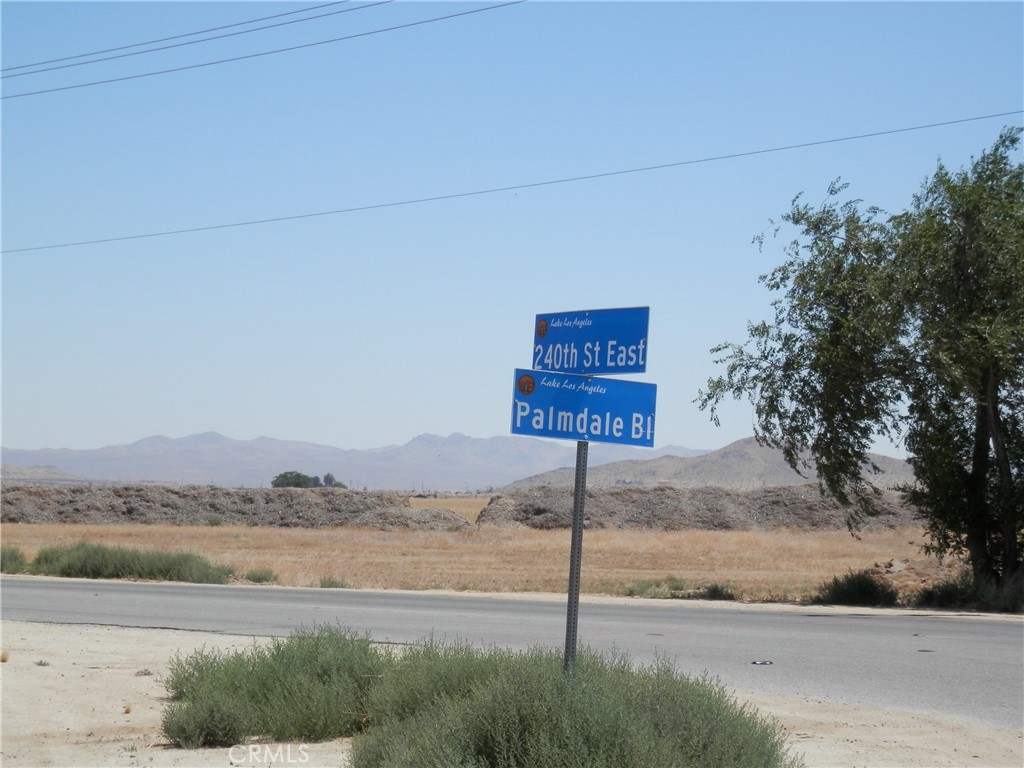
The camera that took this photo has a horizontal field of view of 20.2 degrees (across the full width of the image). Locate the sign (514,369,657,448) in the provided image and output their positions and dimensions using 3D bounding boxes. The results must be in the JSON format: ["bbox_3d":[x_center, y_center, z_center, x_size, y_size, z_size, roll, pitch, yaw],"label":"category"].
[{"bbox_3d":[0.446,0.150,17.608,1.083,0.393,0.020,6,-5,-35],"label":"sign"}]

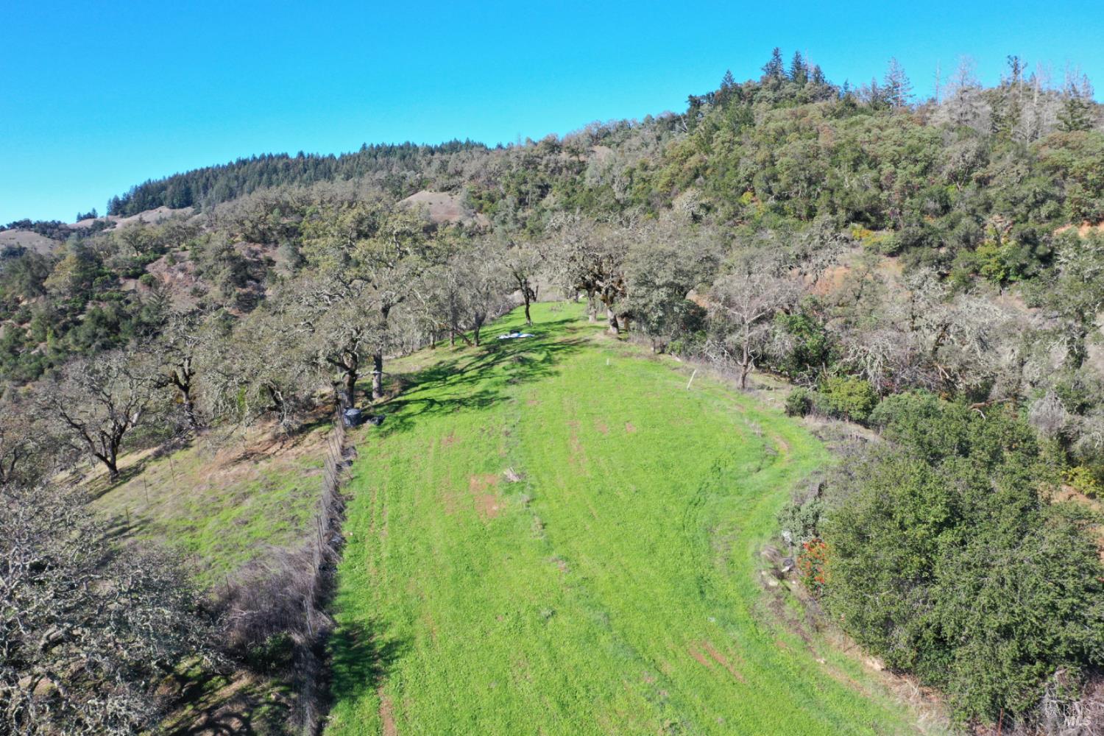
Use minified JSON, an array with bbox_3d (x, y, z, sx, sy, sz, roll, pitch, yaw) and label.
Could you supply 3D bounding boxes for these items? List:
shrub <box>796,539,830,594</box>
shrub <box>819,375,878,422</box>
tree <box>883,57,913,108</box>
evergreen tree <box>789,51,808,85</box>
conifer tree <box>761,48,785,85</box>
[{"bbox_3d":[10.823,8.241,35.500,1.600,1.950,1.500,-1,11,0],"label":"shrub"},{"bbox_3d":[21.738,2.342,63.000,4.300,3.000,3.800,-1,11,0],"label":"shrub"},{"bbox_3d":[112.928,-92.855,280.000,9.800,17.000,9.800,-1,11,0],"label":"tree"},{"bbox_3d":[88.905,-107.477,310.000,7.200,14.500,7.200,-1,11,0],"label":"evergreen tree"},{"bbox_3d":[79.874,-108.100,310.000,8.800,15.500,8.800,-1,11,0],"label":"conifer tree"}]

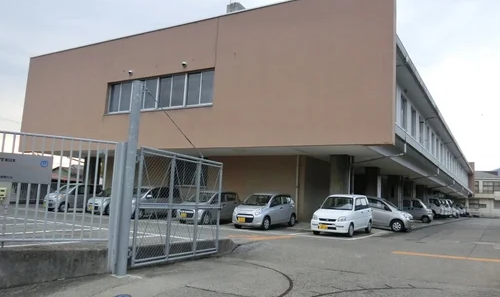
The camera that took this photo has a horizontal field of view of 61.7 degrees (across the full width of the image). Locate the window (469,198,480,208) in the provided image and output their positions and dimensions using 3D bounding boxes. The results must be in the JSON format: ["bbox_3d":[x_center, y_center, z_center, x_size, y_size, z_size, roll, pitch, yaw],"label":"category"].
[{"bbox_3d":[41.802,10.241,78.000,2.000,1.800,0.150,-1,-8,30],"label":"window"}]

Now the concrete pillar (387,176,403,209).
[{"bbox_3d":[10.657,3.733,30.985,0.700,3.467,0.700,-1,-8,30],"label":"concrete pillar"}]

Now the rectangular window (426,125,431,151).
[{"bbox_3d":[13.743,-0.654,32.215,0.150,1.850,1.800,-1,-8,30],"label":"rectangular window"}]

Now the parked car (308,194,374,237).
[{"bbox_3d":[3.682,2.593,16.612,1.475,1.555,3.395,-2,-8,32],"label":"parked car"}]

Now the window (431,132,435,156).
[{"bbox_3d":[14.870,-0.288,34.111,0.120,1.781,1.932,-1,-8,30],"label":"window"}]

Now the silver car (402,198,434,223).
[{"bbox_3d":[12.372,4.690,32.429,3.395,1.870,1.475,-1,-8,30],"label":"silver car"}]

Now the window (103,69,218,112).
[{"bbox_3d":[-4.902,-2.865,21.915,7.391,1.903,0.180,-1,-8,30],"label":"window"}]

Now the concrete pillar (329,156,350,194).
[{"bbox_3d":[4.220,2.076,19.925,0.700,3.467,0.700,-1,-8,30],"label":"concrete pillar"}]

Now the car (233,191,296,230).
[{"bbox_3d":[0.657,2.708,18.305,1.475,1.520,3.395,-2,-8,33],"label":"car"}]

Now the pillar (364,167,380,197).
[{"bbox_3d":[7.531,2.873,25.611,0.840,3.382,0.840,-1,-8,30],"label":"pillar"}]

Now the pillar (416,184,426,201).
[{"bbox_3d":[17.225,5.384,42.133,0.840,3.352,0.840,-1,-8,30],"label":"pillar"}]

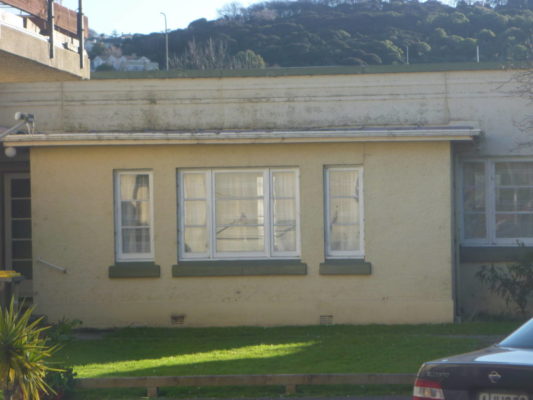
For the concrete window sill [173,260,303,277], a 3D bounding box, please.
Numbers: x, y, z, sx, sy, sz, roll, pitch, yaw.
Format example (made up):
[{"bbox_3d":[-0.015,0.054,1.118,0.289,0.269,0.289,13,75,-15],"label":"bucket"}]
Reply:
[{"bbox_3d":[-0.439,1.158,32.963,2.289,0.243,0.220,-1,2,10],"label":"concrete window sill"}]

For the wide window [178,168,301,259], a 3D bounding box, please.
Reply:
[{"bbox_3d":[-0.452,0.226,33.008,2.096,1.558,0.120,-1,2,10],"label":"wide window"}]

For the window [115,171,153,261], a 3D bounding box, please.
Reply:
[{"bbox_3d":[-2.230,0.259,33.322,0.679,1.561,0.120,-1,2,10],"label":"window"}]

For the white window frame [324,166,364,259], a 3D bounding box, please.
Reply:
[{"bbox_3d":[1.296,0.198,32.700,0.672,1.558,0.120,-1,2,10],"label":"white window frame"}]

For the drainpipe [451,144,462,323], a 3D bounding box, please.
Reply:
[{"bbox_3d":[3.205,0.567,32.863,0.092,2.953,0.090,-1,2,10],"label":"drainpipe"}]

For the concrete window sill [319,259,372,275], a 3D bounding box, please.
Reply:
[{"bbox_3d":[1.321,1.127,32.653,0.860,0.240,0.220,-1,2,10],"label":"concrete window sill"}]

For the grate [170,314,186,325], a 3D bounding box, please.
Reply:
[{"bbox_3d":[-1.485,2.012,33.143,0.231,0.155,0.050,-1,2,10],"label":"grate"}]

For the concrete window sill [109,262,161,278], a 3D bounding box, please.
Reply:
[{"bbox_3d":[-2.216,1.199,33.277,0.885,0.247,0.220,-1,2,10],"label":"concrete window sill"}]

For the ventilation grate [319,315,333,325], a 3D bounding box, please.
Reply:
[{"bbox_3d":[1.002,1.985,32.704,0.214,0.138,0.050,-1,2,10],"label":"ventilation grate"}]

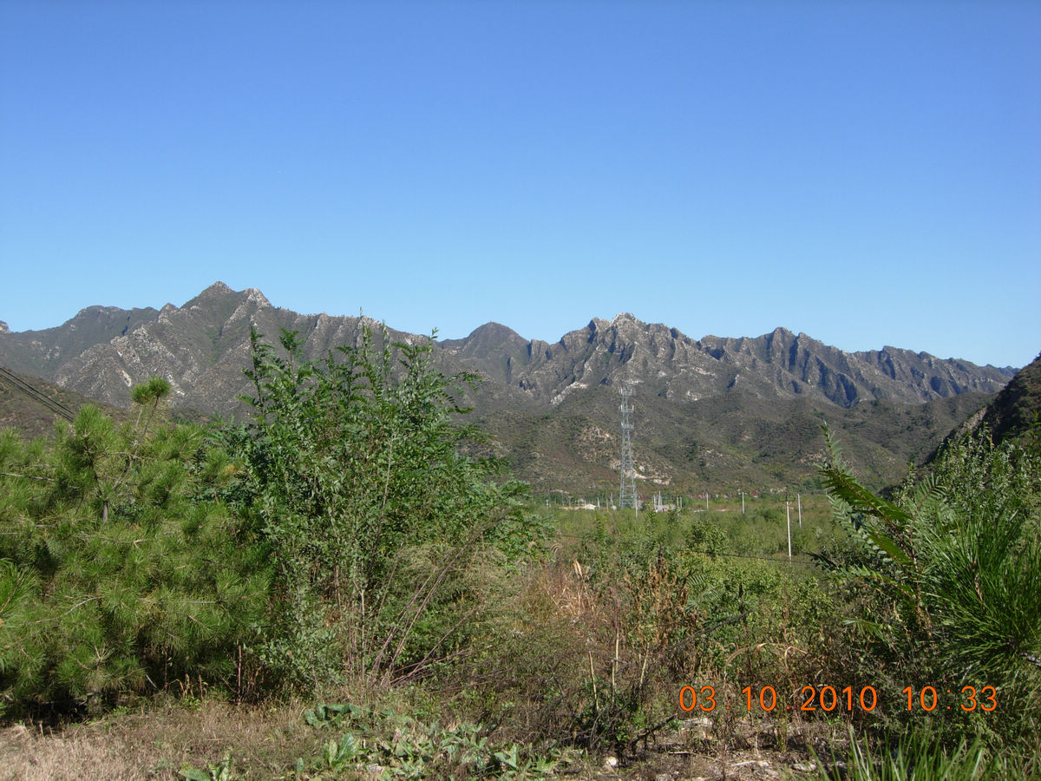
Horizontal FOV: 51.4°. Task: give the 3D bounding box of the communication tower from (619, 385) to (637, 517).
[{"bbox_3d":[37.940,21.440,384.930,5.800,45.000,5.800,-2,-5,6],"label":"communication tower"}]

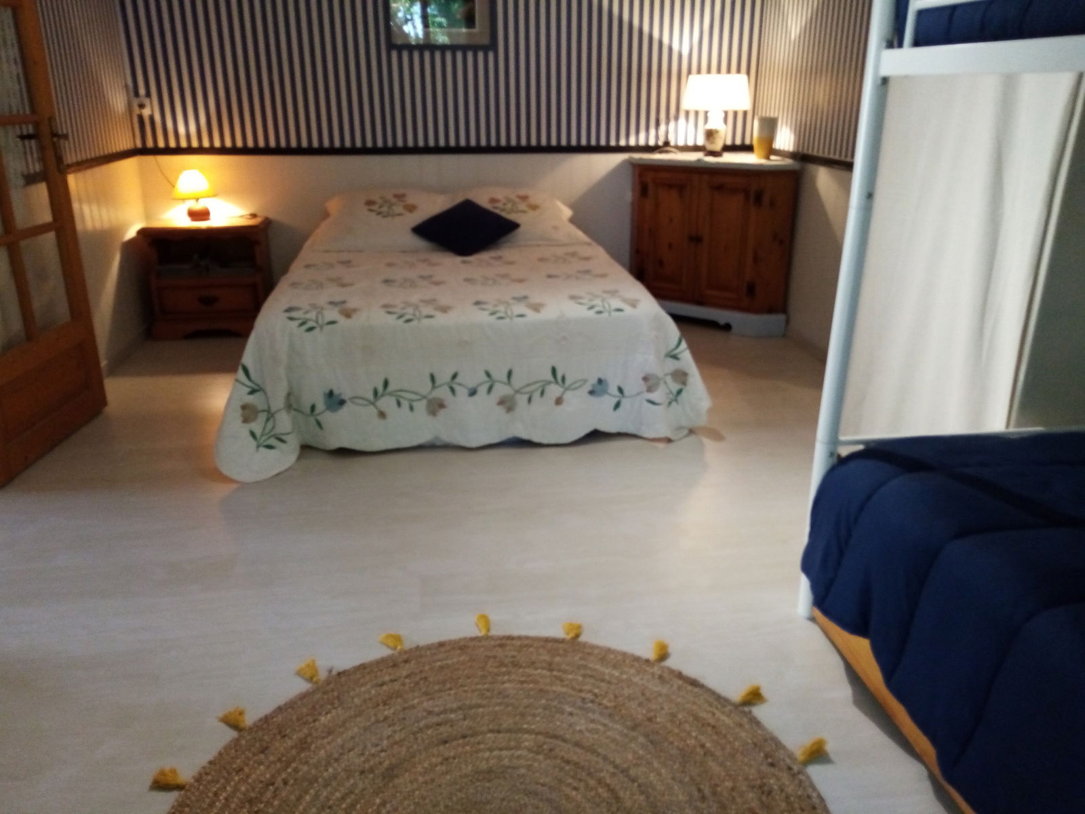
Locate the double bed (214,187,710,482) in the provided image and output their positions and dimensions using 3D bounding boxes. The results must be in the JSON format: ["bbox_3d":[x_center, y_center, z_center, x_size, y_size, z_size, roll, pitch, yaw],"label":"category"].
[{"bbox_3d":[-0.381,-0.514,3.730,1.630,0.690,2.150,-4,21,-10],"label":"double bed"}]

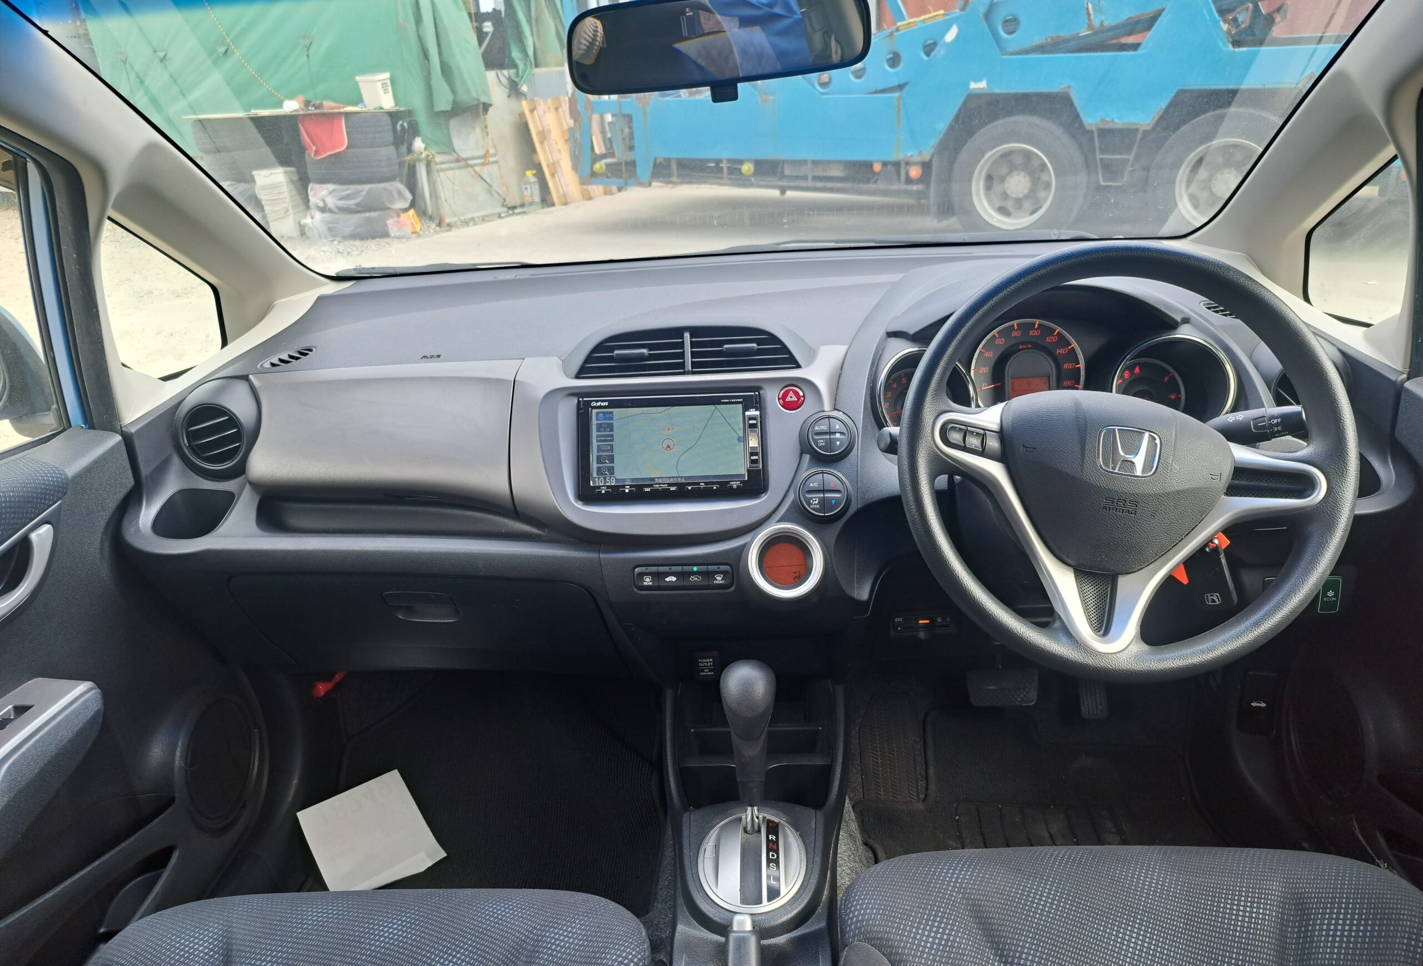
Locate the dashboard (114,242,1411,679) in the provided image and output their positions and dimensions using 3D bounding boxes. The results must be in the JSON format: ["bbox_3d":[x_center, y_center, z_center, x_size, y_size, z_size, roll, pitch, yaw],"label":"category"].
[{"bbox_3d":[0.044,-0.045,1.200,1.360,0.405,0.500,-2,22,3],"label":"dashboard"}]

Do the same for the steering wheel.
[{"bbox_3d":[0.344,-0.018,0.844,0.370,0.370,0.100,7,-4,6],"label":"steering wheel"}]

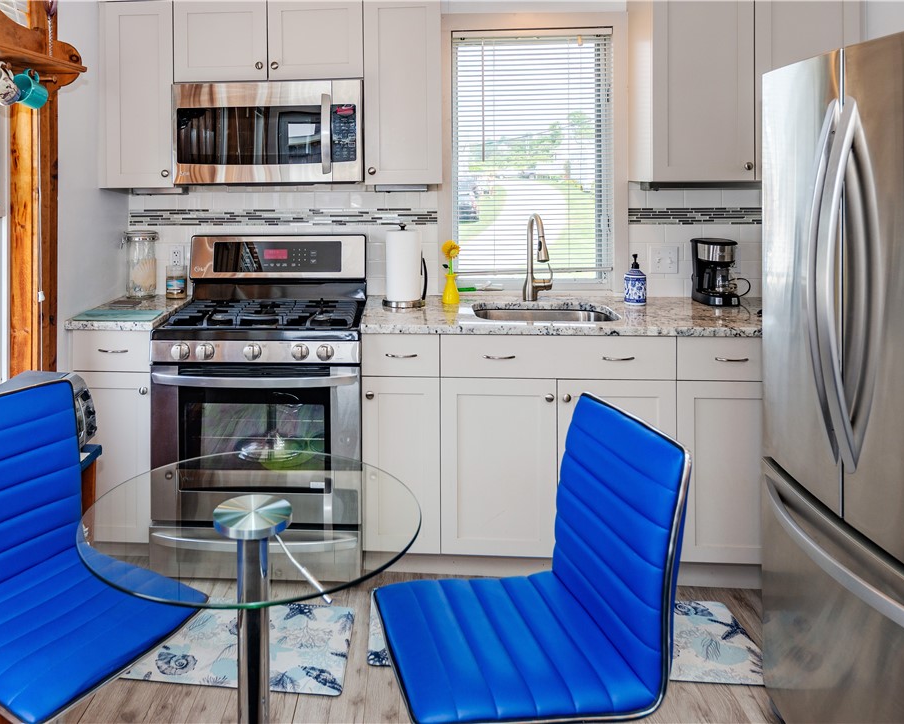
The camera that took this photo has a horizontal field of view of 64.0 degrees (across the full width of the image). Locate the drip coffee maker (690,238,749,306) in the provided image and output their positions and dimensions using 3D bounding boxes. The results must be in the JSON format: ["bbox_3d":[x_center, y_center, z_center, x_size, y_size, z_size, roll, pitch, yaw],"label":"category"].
[{"bbox_3d":[1.069,-0.363,2.943,0.145,0.255,0.200,-1,7,-3],"label":"drip coffee maker"}]

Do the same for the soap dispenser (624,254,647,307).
[{"bbox_3d":[0.743,-0.331,2.936,0.090,0.208,0.090,0,7,5],"label":"soap dispenser"}]

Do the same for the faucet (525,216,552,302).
[{"bbox_3d":[0.351,-0.427,2.968,0.120,0.360,0.220,-2,7,-11],"label":"faucet"}]

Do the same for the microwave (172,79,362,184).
[{"bbox_3d":[-0.712,-0.929,3.046,0.757,0.410,0.400,0,7,5],"label":"microwave"}]

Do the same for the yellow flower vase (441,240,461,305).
[{"bbox_3d":[-0.001,-0.371,3.009,0.080,0.255,0.080,0,7,5],"label":"yellow flower vase"}]

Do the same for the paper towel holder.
[{"bbox_3d":[-0.191,-0.392,2.972,0.180,0.335,0.180,0,7,5],"label":"paper towel holder"}]

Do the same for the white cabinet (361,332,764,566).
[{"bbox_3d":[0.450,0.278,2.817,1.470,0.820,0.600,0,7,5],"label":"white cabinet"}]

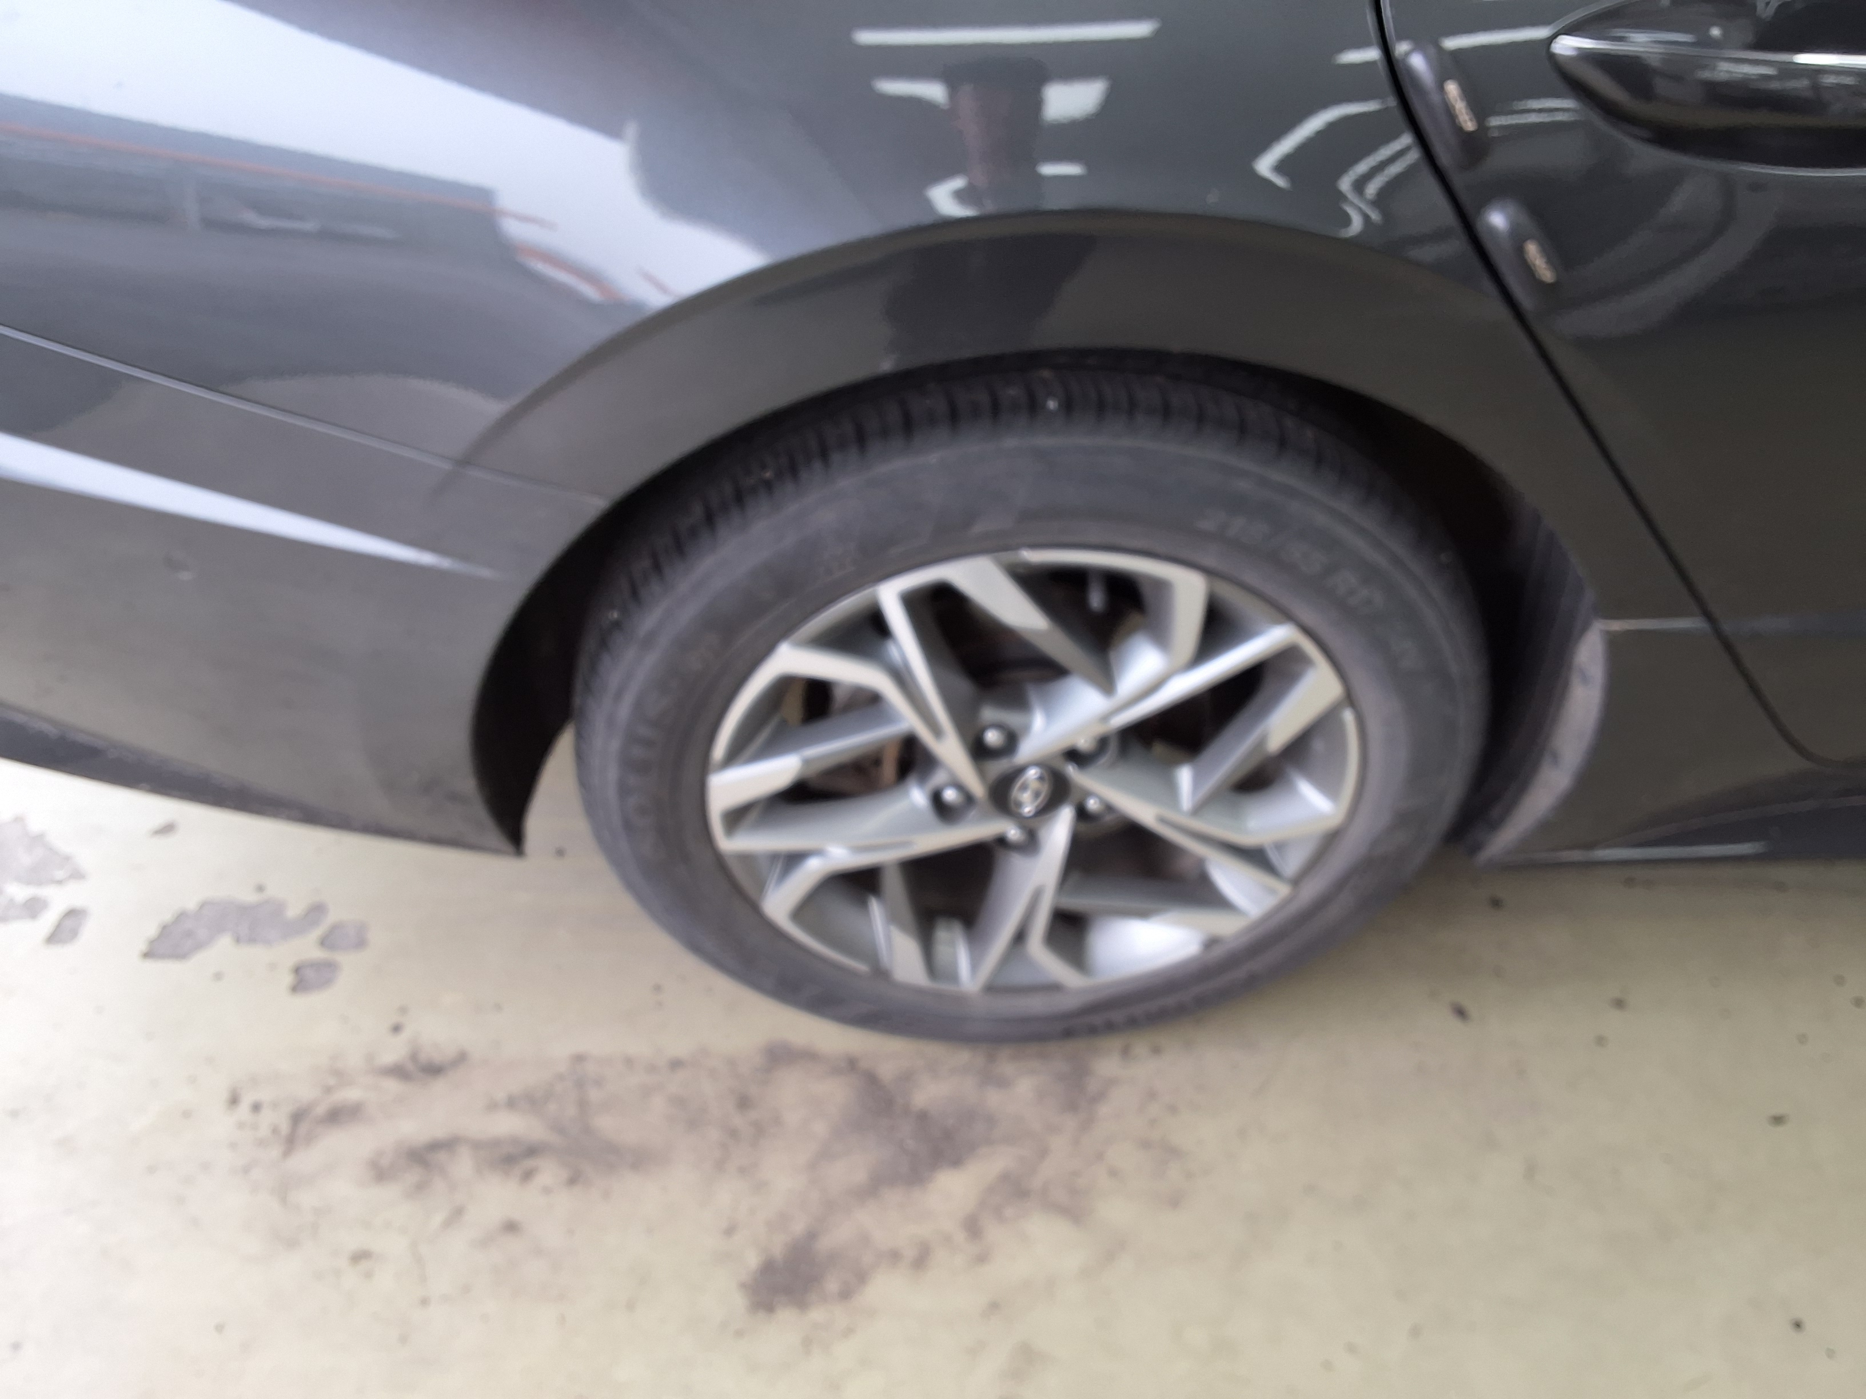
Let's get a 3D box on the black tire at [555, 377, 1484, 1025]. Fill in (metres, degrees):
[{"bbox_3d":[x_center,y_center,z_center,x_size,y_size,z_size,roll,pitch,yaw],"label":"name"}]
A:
[{"bbox_3d":[0.070,0.007,1.158,0.665,0.657,0.222,0,43,-2],"label":"black tire"}]

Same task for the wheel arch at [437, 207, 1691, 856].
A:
[{"bbox_3d":[0.091,-0.094,0.995,0.810,0.530,0.170,0,43,-2],"label":"wheel arch"}]

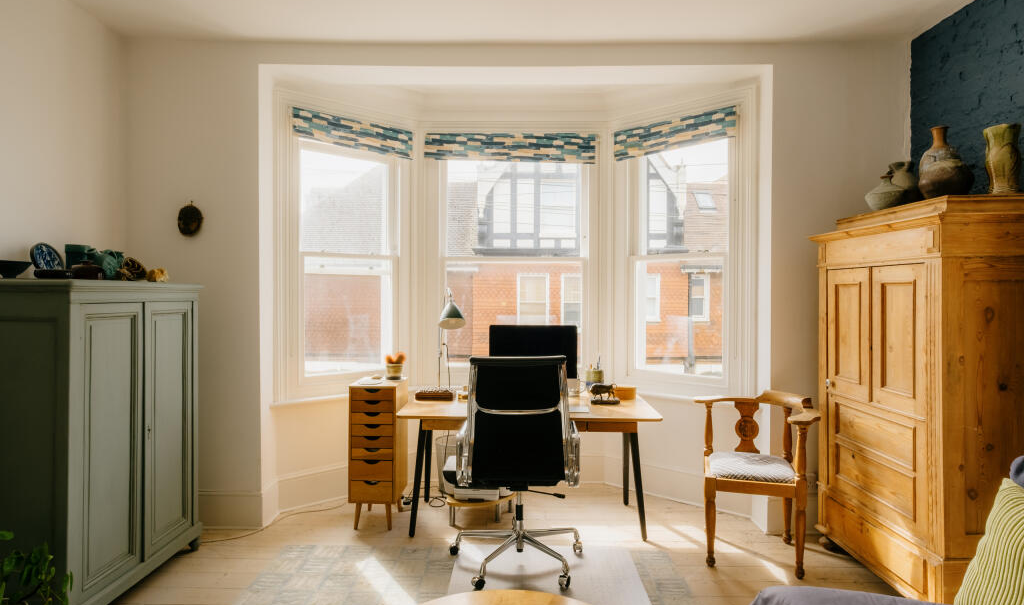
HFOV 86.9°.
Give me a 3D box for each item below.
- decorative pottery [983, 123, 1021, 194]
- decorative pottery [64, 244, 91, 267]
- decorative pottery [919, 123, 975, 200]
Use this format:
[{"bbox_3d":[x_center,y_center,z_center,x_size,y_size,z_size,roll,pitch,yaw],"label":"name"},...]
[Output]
[{"bbox_3d":[2.146,-0.624,2.370,0.128,0.315,0.128,0,0,-6],"label":"decorative pottery"},{"bbox_3d":[-2.010,-0.187,2.500,0.095,0.165,0.095,0,0,-3],"label":"decorative pottery"},{"bbox_3d":[1.821,-0.577,2.270,0.190,0.330,0.190,0,1,0],"label":"decorative pottery"}]

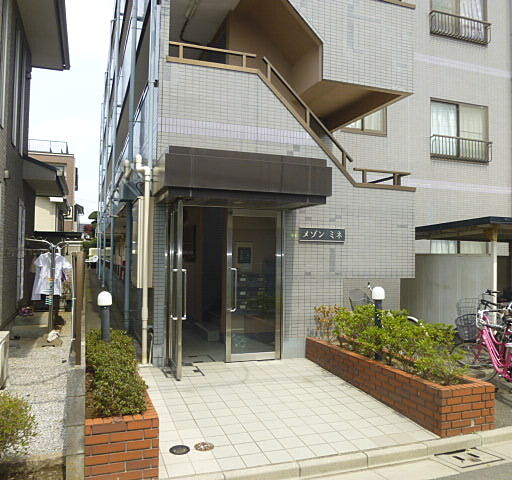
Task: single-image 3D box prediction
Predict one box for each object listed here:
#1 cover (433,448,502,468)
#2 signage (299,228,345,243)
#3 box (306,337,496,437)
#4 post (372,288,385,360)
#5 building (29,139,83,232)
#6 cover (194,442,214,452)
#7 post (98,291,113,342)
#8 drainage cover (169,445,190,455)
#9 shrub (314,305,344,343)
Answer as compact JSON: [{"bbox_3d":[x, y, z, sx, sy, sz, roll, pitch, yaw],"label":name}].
[{"bbox_3d":[1.778,1.827,3.841,0.455,0.040,0.260,1,-2,-20],"label":"cover"},{"bbox_3d":[0.977,-0.066,6.800,0.755,0.195,0.040,1,-2,-20],"label":"signage"},{"bbox_3d":[1.466,1.580,5.463,0.610,0.410,2.780,1,-2,-19],"label":"box"},{"bbox_3d":[1.461,1.000,5.481,0.150,0.880,0.150,1,-2,-20],"label":"post"},{"bbox_3d":[-17.296,-2.058,34.738,7.000,9.600,8.000,1,-2,-20],"label":"building"},{"bbox_3d":[-0.416,1.698,3.749,0.155,0.030,0.155,1,-2,-20],"label":"cover"},{"bbox_3d":[-1.479,0.938,4.563,0.150,0.860,0.150,1,-2,-20],"label":"post"},{"bbox_3d":[-0.606,1.694,3.684,0.160,0.030,0.165,1,-2,-20],"label":"drainage cover"},{"bbox_3d":[1.036,1.164,6.492,0.470,0.550,0.450,1,-2,-20],"label":"shrub"}]

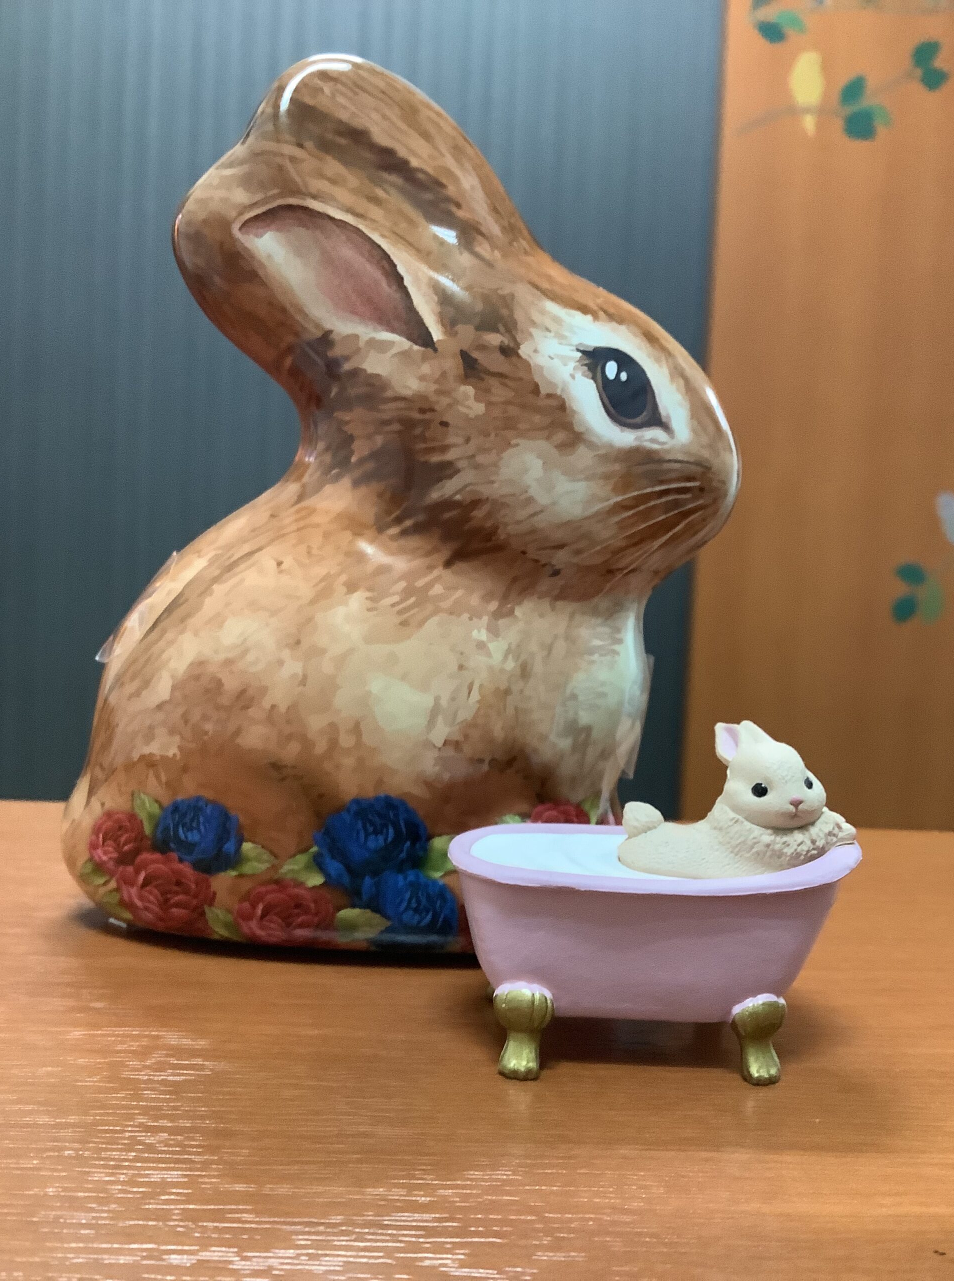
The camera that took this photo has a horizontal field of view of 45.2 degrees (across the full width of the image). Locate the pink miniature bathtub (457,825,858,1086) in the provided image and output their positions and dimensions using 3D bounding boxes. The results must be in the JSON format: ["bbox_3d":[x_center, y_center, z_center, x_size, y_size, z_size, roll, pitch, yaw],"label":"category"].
[{"bbox_3d":[0.023,0.040,0.150,0.054,0.025,0.032,2,4,-6],"label":"pink miniature bathtub"}]

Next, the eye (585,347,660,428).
[{"bbox_3d":[0.024,-0.041,0.184,0.012,0.013,0.003,1,-7,-21],"label":"eye"}]

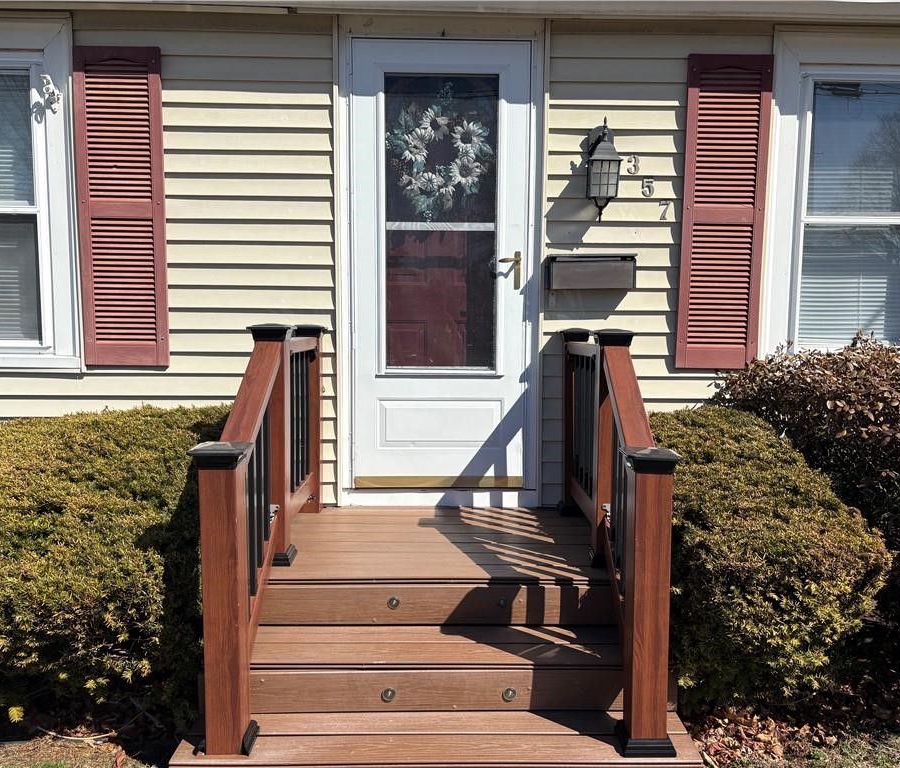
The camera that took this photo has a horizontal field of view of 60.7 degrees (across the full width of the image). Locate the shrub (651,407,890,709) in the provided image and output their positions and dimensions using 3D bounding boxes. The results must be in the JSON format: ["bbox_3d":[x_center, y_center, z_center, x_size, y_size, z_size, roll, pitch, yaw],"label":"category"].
[{"bbox_3d":[1.103,0.631,3.007,0.920,1.030,0.920,0,6,-1],"label":"shrub"}]

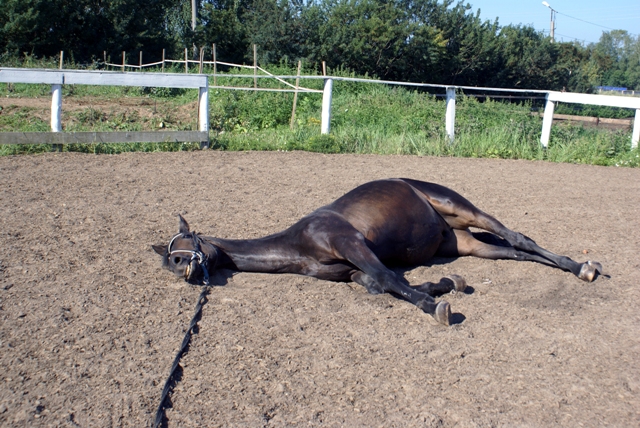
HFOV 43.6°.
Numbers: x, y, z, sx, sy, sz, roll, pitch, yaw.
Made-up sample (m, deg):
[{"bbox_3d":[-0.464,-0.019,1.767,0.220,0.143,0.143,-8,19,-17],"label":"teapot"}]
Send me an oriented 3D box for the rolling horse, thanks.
[{"bbox_3d":[0.363,0.110,5.528,2.600,0.650,2.120,-6,13,-36],"label":"rolling horse"}]

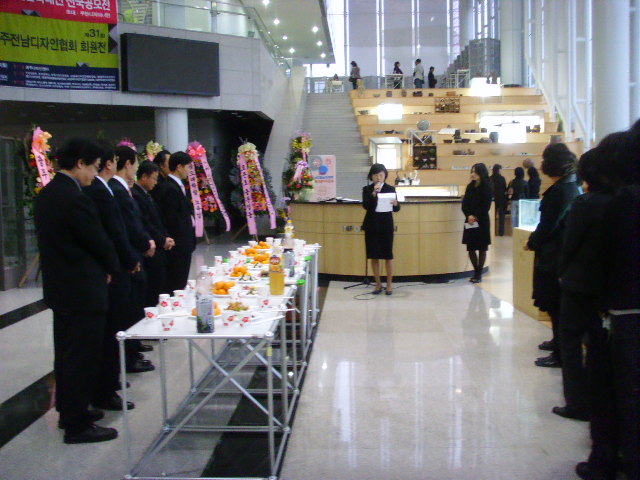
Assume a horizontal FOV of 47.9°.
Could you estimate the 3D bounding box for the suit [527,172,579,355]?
[{"bbox_3d":[1.858,0.224,5.680,0.430,1.440,0.500,0,6,14],"label":"suit"}]

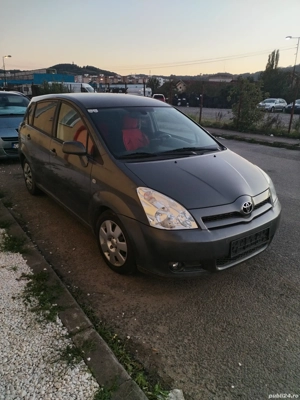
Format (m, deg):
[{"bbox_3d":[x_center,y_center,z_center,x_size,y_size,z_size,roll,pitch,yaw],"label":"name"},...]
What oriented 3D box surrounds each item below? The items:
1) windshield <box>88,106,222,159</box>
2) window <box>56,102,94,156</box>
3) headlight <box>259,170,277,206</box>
[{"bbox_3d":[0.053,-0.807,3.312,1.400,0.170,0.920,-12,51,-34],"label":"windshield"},{"bbox_3d":[-0.805,-0.800,3.293,0.080,0.480,1.100,7,13,-40],"label":"window"},{"bbox_3d":[1.198,-0.160,3.129,0.330,0.290,0.460,-12,24,-35],"label":"headlight"}]

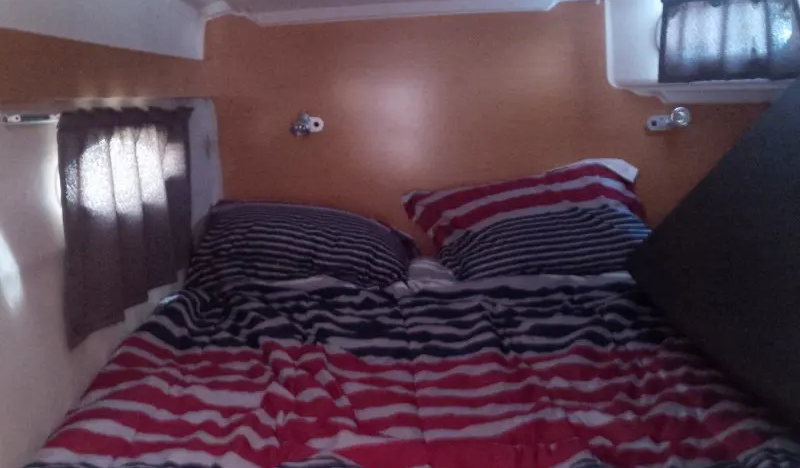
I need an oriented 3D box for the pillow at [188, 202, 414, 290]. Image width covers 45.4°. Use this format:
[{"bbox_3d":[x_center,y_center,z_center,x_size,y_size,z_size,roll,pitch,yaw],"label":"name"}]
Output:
[{"bbox_3d":[-0.255,0.030,2.580,0.610,0.160,0.390,1,39,2],"label":"pillow"}]

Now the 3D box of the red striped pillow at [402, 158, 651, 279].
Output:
[{"bbox_3d":[0.360,-0.020,2.620,0.640,0.400,0.150,-5,-31,-3],"label":"red striped pillow"}]

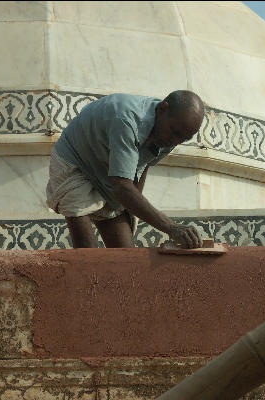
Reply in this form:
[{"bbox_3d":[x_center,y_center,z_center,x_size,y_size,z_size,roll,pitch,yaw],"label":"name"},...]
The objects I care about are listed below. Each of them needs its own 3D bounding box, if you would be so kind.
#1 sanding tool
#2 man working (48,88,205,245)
[{"bbox_3d":[0.229,0.175,7.350,0.252,0.058,0.110,-1,3,0],"label":"sanding tool"},{"bbox_3d":[-0.020,0.180,7.580,0.680,1.200,0.480,-5,-8,29],"label":"man working"}]

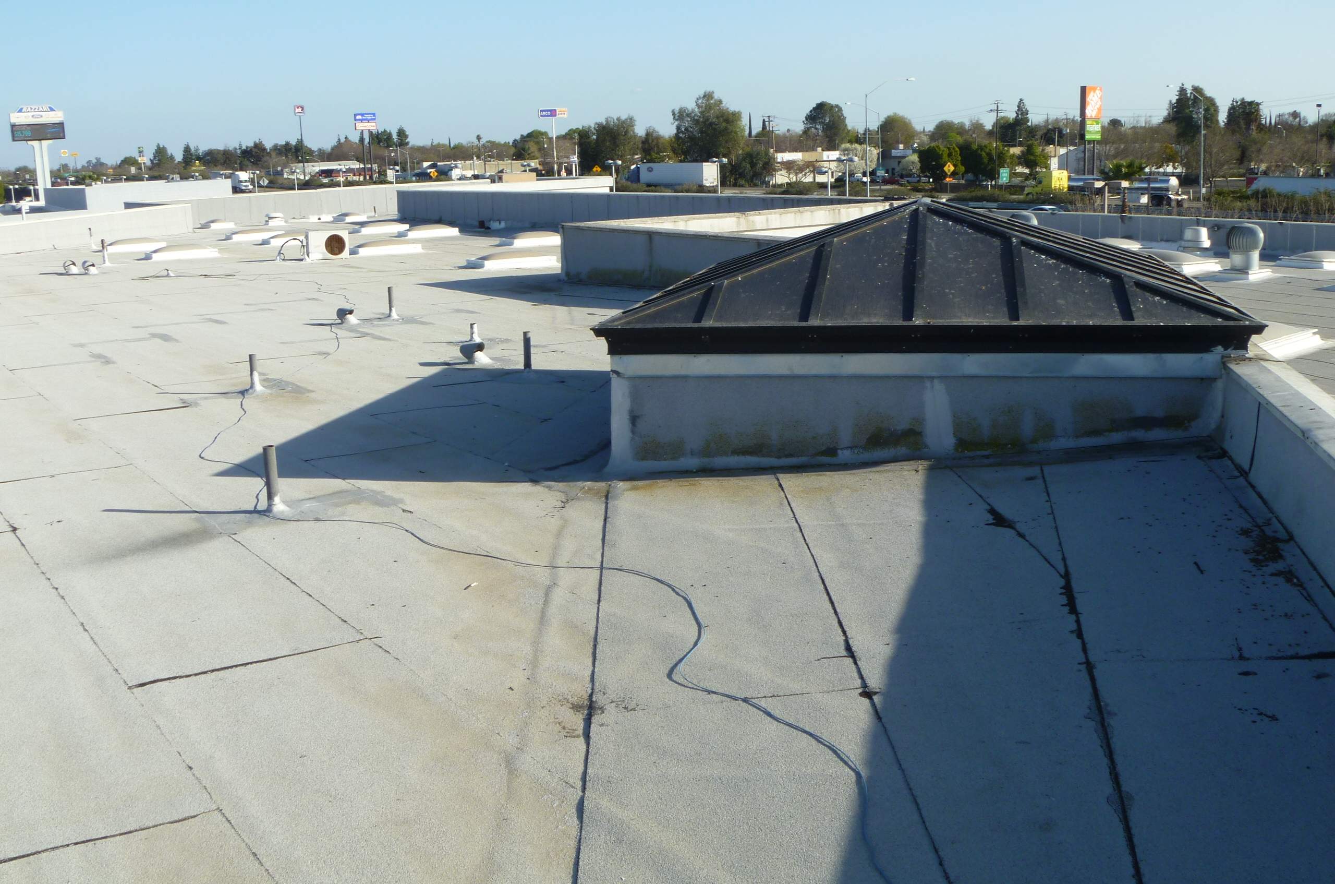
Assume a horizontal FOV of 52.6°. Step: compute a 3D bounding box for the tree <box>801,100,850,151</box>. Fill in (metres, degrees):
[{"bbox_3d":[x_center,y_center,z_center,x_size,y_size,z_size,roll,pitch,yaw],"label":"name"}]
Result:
[{"bbox_3d":[33.600,-65.700,288.200,10.200,13.500,10.000,-2,13,0],"label":"tree"}]

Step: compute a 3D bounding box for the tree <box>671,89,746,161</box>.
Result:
[{"bbox_3d":[5.810,-44.510,198.400,11.000,14.000,10.500,-2,13,0],"label":"tree"}]

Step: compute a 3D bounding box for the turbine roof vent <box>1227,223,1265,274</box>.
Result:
[{"bbox_3d":[6.620,-2.240,15.450,0.430,0.500,0.430,-2,13,0],"label":"turbine roof vent"}]

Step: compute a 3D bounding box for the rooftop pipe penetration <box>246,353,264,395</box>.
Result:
[{"bbox_3d":[-3.316,-0.550,10.826,0.135,0.300,0.135,-2,13,0],"label":"rooftop pipe penetration"}]

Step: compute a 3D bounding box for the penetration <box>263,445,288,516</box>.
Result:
[{"bbox_3d":[-2.076,0.197,7.102,0.125,0.350,0.125,-2,13,0],"label":"penetration"}]

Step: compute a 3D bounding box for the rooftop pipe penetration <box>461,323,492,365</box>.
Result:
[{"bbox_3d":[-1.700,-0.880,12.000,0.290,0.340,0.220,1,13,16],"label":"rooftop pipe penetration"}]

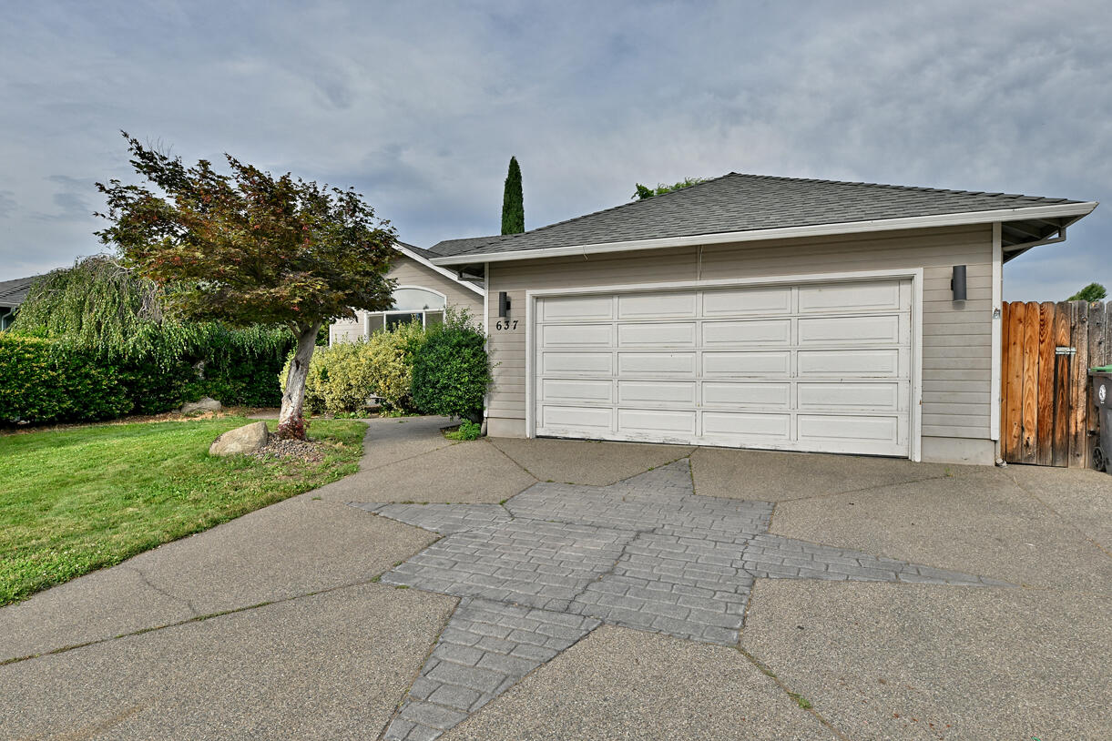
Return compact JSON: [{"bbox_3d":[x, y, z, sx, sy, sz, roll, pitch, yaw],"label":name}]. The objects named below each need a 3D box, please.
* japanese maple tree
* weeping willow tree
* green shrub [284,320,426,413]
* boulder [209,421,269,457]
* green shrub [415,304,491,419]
[{"bbox_3d":[-4.200,-1.130,8.300,3.850,4.250,3.400,0,1,-21],"label":"japanese maple tree"},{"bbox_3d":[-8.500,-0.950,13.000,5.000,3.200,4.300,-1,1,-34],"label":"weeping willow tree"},{"bbox_3d":[-4.400,-0.070,13.100,3.100,2.000,1.500,0,1,12],"label":"green shrub"},{"bbox_3d":[-3.920,0.840,7.270,0.680,0.430,0.500,-1,1,-24],"label":"boulder"},{"bbox_3d":[-1.750,-0.040,9.850,1.300,1.980,1.350,0,1,0],"label":"green shrub"}]

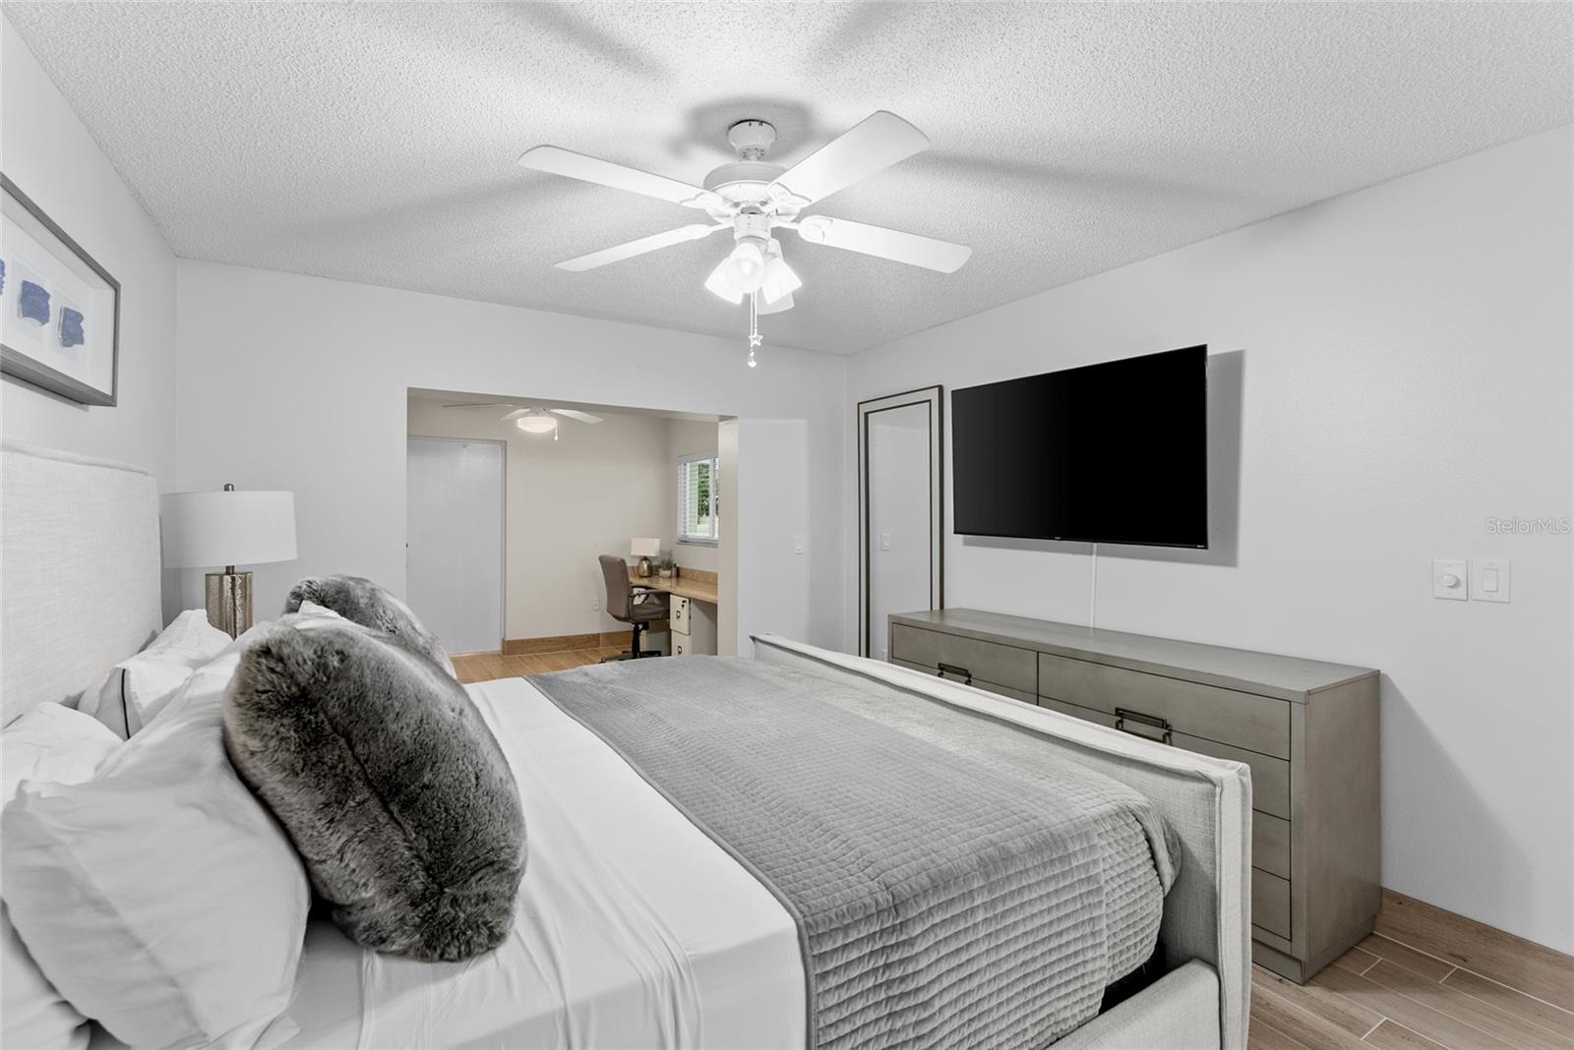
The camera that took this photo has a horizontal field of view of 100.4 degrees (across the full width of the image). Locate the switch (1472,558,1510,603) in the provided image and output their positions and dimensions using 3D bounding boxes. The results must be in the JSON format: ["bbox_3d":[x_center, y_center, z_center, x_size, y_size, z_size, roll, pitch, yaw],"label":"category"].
[{"bbox_3d":[2.066,0.163,1.927,0.012,0.124,0.078,-1,1,-33],"label":"switch"}]

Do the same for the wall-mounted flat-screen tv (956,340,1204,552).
[{"bbox_3d":[1.266,-0.317,3.023,0.060,0.770,1.290,-1,2,-33],"label":"wall-mounted flat-screen tv"}]

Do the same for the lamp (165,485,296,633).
[{"bbox_3d":[-2.011,0.198,2.380,0.370,0.690,0.370,-1,1,-33],"label":"lamp"}]

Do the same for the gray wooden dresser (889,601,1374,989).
[{"bbox_3d":[1.224,0.887,2.761,0.523,0.837,1.778,-1,1,-32],"label":"gray wooden dresser"}]

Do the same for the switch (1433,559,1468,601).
[{"bbox_3d":[2.014,0.166,1.997,0.022,0.122,0.075,-1,1,-33],"label":"switch"}]

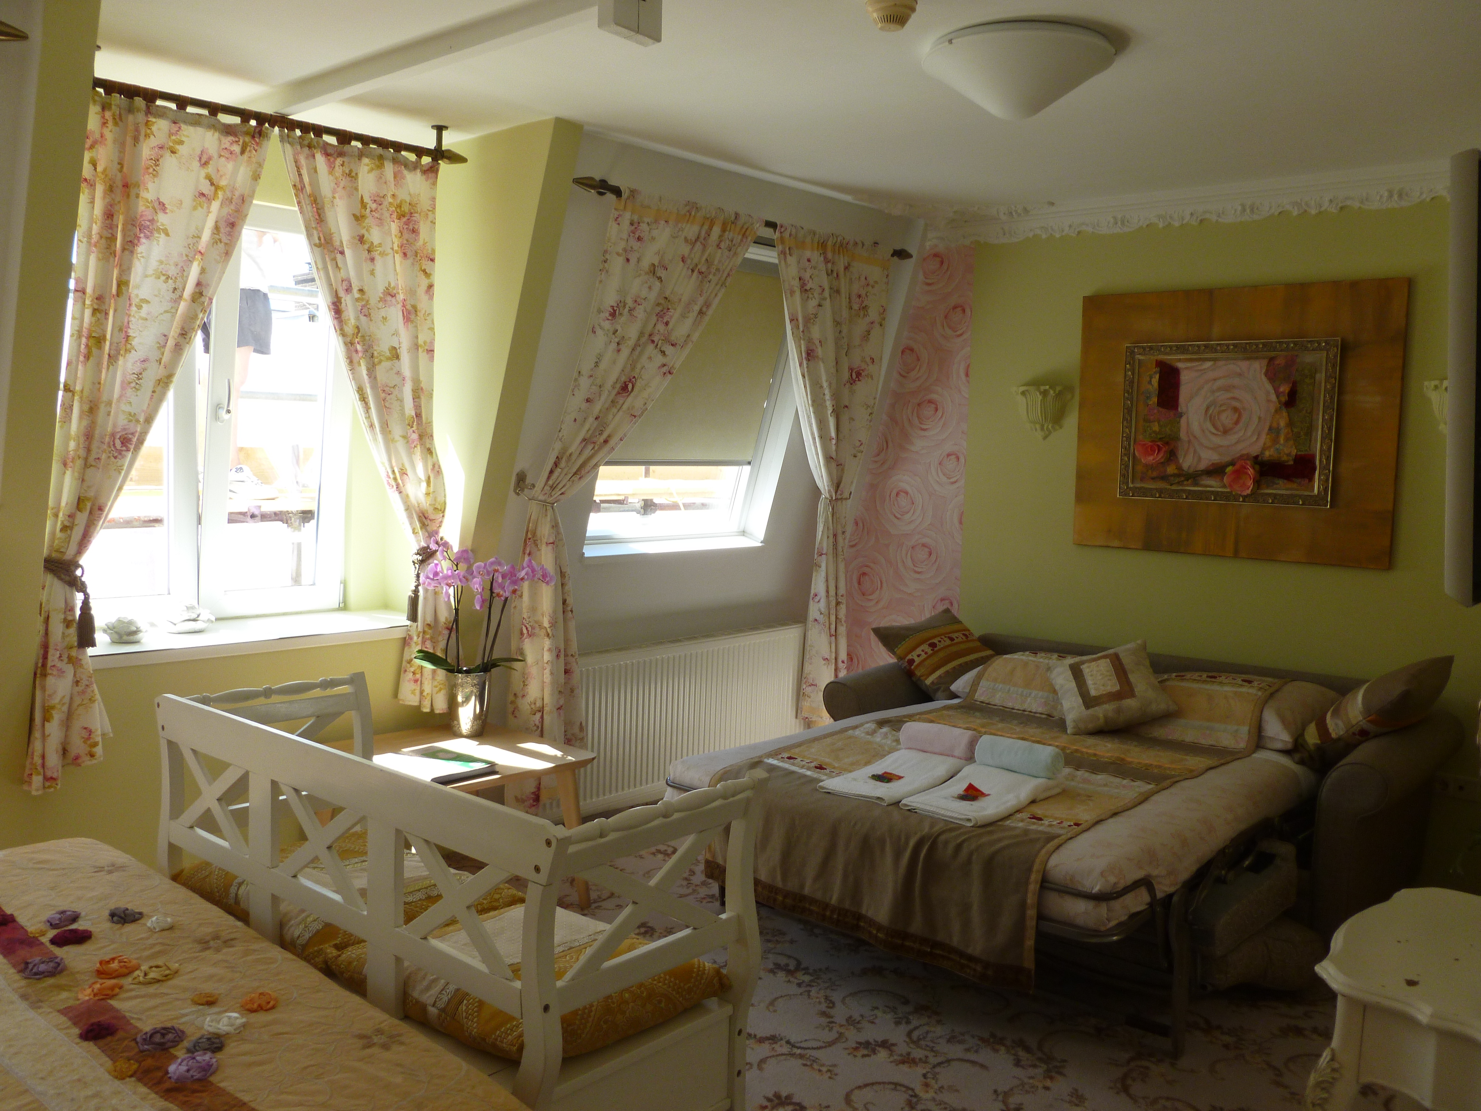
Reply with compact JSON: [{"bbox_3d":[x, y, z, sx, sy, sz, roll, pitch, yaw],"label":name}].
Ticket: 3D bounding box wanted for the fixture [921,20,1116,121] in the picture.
[{"bbox_3d":[0.679,-1.166,2.951,0.465,0.175,0.465,0,6,-12],"label":"fixture"}]

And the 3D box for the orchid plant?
[{"bbox_3d":[-0.835,0.162,3.895,0.446,0.436,0.280,0,6,-12],"label":"orchid plant"}]

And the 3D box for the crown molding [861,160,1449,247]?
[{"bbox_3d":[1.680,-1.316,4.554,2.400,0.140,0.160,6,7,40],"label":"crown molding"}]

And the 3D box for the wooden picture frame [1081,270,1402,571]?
[{"bbox_3d":[1.844,-0.499,4.544,1.180,1.005,0.055,6,10,40],"label":"wooden picture frame"}]

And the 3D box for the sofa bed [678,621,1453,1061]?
[{"bbox_3d":[1.013,0.765,3.937,1.980,0.700,2.020,6,7,40],"label":"sofa bed"}]

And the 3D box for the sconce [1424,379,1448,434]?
[{"bbox_3d":[2.423,-0.487,4.015,0.240,0.210,0.120,6,7,40],"label":"sconce"}]

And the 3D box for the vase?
[{"bbox_3d":[-0.892,0.487,3.915,0.130,0.186,0.130,0,6,-12],"label":"vase"}]

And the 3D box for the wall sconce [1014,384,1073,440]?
[{"bbox_3d":[1.255,-0.591,4.997,0.240,0.210,0.120,6,7,40],"label":"wall sconce"}]

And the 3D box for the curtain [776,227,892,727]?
[{"bbox_3d":[0.319,-0.254,5.041,0.340,2.070,0.850,6,7,43],"label":"curtain"}]

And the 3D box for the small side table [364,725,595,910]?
[{"bbox_3d":[-0.980,0.904,3.979,0.700,0.500,0.700,7,8,44],"label":"small side table"}]

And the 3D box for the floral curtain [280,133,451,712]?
[{"bbox_3d":[-1.165,-0.360,3.762,0.160,1.770,0.550,7,8,44],"label":"floral curtain"}]

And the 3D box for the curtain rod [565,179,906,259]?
[{"bbox_3d":[0.098,-1.233,4.461,0.090,0.060,1.830,7,8,44],"label":"curtain rod"}]

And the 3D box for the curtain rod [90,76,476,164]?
[{"bbox_3d":[-1.323,-1.294,3.483,0.060,0.110,1.237,6,7,43],"label":"curtain rod"}]

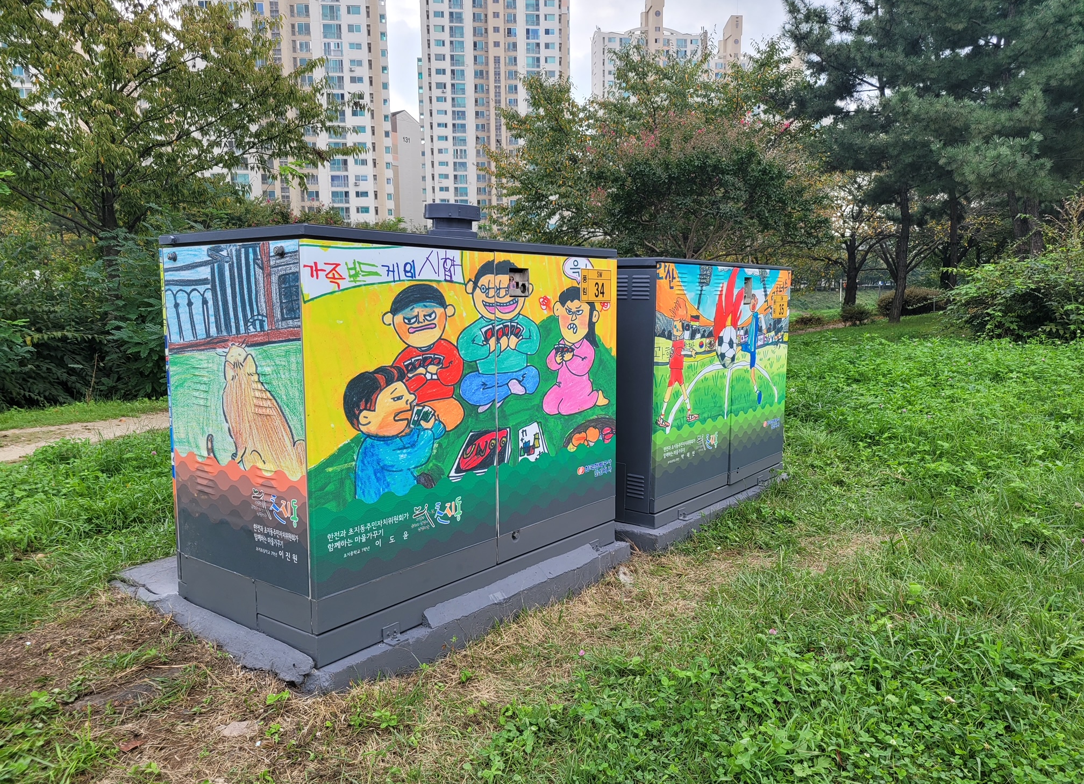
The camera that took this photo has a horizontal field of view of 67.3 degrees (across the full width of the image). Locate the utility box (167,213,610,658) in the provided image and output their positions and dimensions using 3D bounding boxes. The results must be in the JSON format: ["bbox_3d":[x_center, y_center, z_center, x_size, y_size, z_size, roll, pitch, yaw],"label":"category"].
[{"bbox_3d":[-0.562,0.086,3.673,0.929,1.480,1.828,5,8,38],"label":"utility box"}]

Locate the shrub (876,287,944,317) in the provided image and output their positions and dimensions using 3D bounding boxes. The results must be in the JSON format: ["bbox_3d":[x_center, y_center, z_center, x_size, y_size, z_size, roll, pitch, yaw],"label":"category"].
[{"bbox_3d":[13.137,-3.197,29.000,2.500,1.050,1.600,0,7,0],"label":"shrub"}]

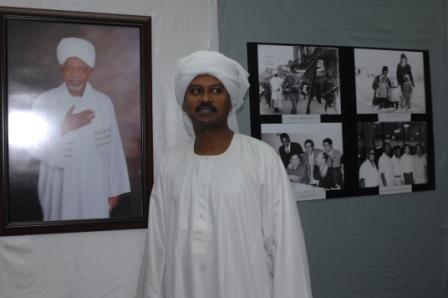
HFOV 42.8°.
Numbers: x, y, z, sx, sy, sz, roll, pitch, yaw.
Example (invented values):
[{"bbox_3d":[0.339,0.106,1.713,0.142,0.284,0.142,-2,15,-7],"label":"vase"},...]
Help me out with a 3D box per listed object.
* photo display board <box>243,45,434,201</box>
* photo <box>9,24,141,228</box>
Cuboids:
[{"bbox_3d":[0.567,-0.128,2.643,0.960,0.690,0.020,-1,-2,-19],"label":"photo display board"},{"bbox_3d":[-0.574,-0.105,2.244,0.535,0.810,0.030,-1,-2,-19],"label":"photo"}]

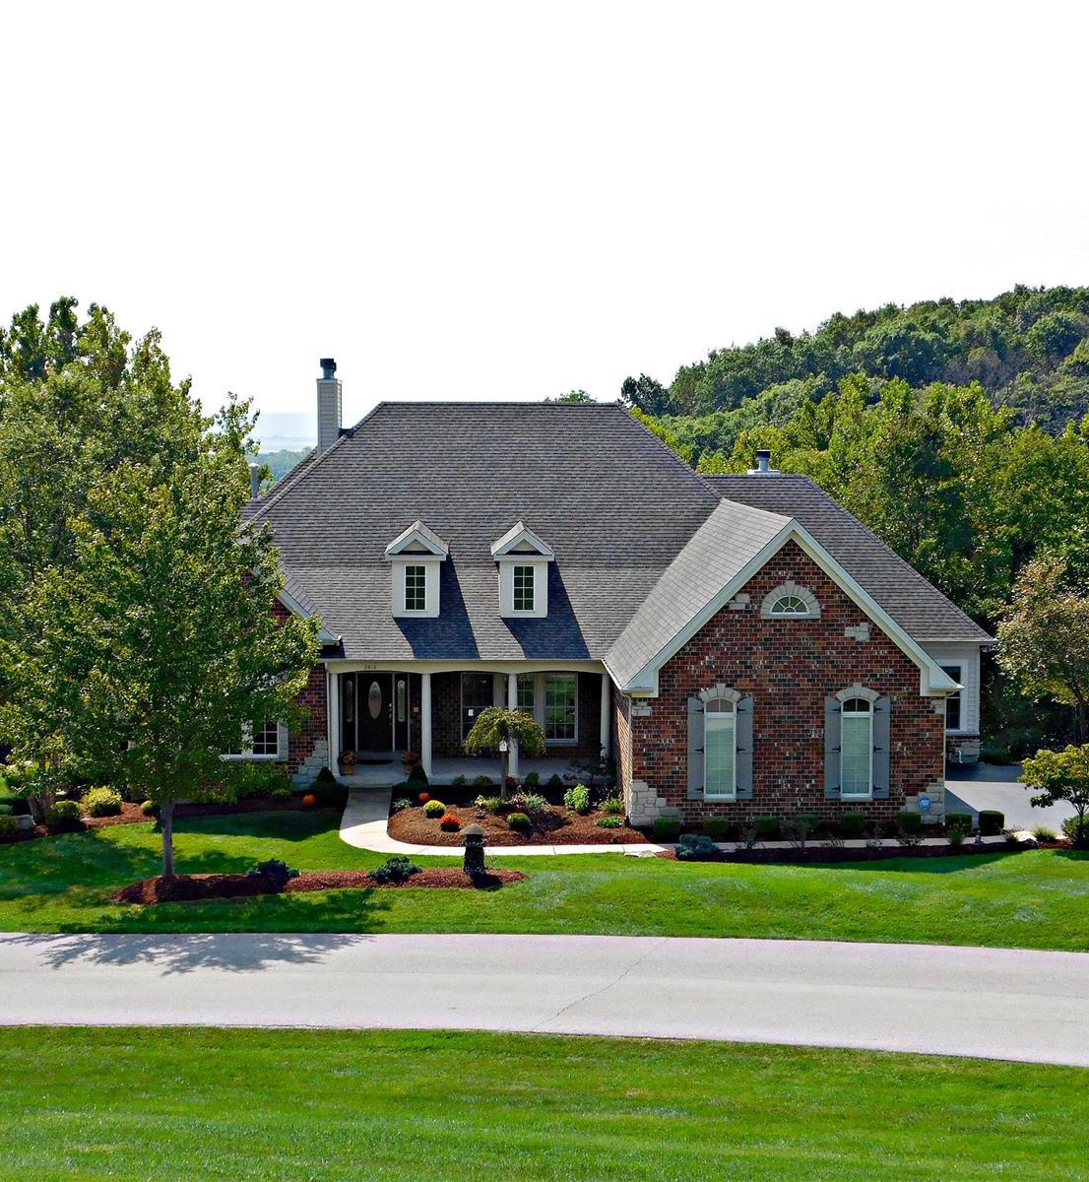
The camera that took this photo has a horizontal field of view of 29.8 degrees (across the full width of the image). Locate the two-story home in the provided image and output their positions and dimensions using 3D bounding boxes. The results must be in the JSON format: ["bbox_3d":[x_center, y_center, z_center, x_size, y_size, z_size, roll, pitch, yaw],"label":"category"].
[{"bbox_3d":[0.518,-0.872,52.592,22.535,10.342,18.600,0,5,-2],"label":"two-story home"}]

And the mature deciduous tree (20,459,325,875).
[{"bbox_3d":[-7.294,1.487,39.600,5.750,8.100,5.600,0,5,-2],"label":"mature deciduous tree"}]

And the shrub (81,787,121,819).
[{"bbox_3d":[-9.765,4.672,45.200,0.869,0.659,0.826,0,5,-2],"label":"shrub"}]

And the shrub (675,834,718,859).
[{"bbox_3d":[3.063,5.125,41.100,0.864,0.518,0.821,0,5,-2],"label":"shrub"}]

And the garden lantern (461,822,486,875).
[{"bbox_3d":[-1.444,5.229,41.759,0.520,1.000,0.520,0,5,-3],"label":"garden lantern"}]

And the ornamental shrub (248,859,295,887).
[{"bbox_3d":[-5.168,5.367,39.000,0.891,0.512,0.846,0,5,-2],"label":"ornamental shrub"}]

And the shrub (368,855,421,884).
[{"bbox_3d":[-2.870,5.338,39.300,1.039,0.506,0.987,0,5,-2],"label":"shrub"}]

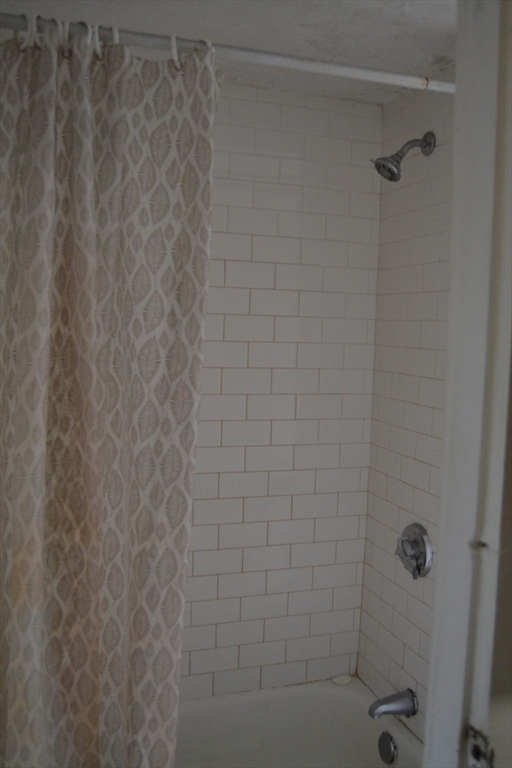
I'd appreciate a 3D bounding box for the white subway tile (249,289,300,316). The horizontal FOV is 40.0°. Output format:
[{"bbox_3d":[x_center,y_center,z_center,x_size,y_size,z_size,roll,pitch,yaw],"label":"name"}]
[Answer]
[{"bbox_3d":[0.056,-0.241,2.100,0.154,0.076,0.008,0,5,-19],"label":"white subway tile"}]

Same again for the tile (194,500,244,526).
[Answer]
[{"bbox_3d":[-0.112,0.382,2.110,0.152,0.076,0.009,0,5,-18],"label":"tile"}]

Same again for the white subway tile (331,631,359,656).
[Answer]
[{"bbox_3d":[0.288,0.835,2.265,0.102,0.075,0.009,0,5,-19],"label":"white subway tile"}]

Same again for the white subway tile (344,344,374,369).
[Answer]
[{"bbox_3d":[0.318,-0.085,2.186,0.101,0.076,0.009,0,5,-19],"label":"white subway tile"}]

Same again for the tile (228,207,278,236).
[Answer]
[{"bbox_3d":[-0.013,-0.473,2.048,0.152,0.075,0.010,0,5,-18],"label":"tile"}]

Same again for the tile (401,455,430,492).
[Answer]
[{"bbox_3d":[0.451,0.250,1.977,0.008,0.076,0.152,0,5,-18],"label":"tile"}]

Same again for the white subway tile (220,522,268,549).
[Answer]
[{"bbox_3d":[-0.040,0.452,2.115,0.152,0.075,0.009,0,5,-19],"label":"white subway tile"}]

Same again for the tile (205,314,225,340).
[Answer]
[{"bbox_3d":[-0.166,-0.164,2.033,0.154,0.076,0.008,0,5,-19],"label":"tile"}]

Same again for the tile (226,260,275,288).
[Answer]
[{"bbox_3d":[-0.018,-0.320,2.073,0.152,0.076,0.009,0,5,-18],"label":"tile"}]

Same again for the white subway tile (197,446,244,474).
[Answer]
[{"bbox_3d":[-0.107,0.224,2.080,0.153,0.076,0.009,0,5,-18],"label":"white subway tile"}]

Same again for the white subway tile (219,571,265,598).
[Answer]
[{"bbox_3d":[-0.042,0.614,2.155,0.152,0.076,0.009,0,5,-18],"label":"white subway tile"}]

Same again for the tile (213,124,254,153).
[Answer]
[{"bbox_3d":[-0.077,-0.701,2.003,0.153,0.076,0.009,0,5,-18],"label":"tile"}]

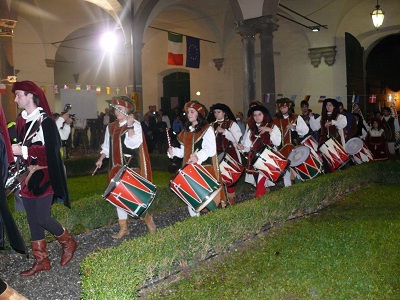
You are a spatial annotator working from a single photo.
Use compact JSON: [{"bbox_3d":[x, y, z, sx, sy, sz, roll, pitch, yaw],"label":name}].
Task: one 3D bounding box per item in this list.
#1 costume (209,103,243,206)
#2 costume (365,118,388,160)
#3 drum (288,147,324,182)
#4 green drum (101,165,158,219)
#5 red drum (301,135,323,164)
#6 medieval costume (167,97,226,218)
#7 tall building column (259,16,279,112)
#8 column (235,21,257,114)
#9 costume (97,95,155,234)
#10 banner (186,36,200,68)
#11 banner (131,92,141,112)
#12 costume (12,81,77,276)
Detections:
[{"bbox_3d":[0.402,0.096,6.500,0.540,1.660,0.440,3,7,38],"label":"costume"},{"bbox_3d":[4.946,-0.238,11.300,0.550,1.270,0.450,2,6,30],"label":"costume"},{"bbox_3d":[1.798,0.266,7.014,0.430,0.430,0.500,21,-23,44],"label":"drum"},{"bbox_3d":[-0.810,0.491,4.720,0.440,0.470,0.440,-39,23,35],"label":"green drum"},{"bbox_3d":[2.178,0.039,7.900,0.420,0.520,0.420,-44,-9,8],"label":"red drum"},{"bbox_3d":[-0.031,0.206,5.392,0.620,1.695,0.500,3,5,43],"label":"medieval costume"},{"bbox_3d":[2.168,-1.978,12.800,0.600,4.450,0.600,-1,5,0],"label":"tall building column"},{"bbox_3d":[1.599,-1.991,13.200,0.620,4.450,0.620,4,7,43],"label":"column"},{"bbox_3d":[-0.918,0.215,5.097,0.620,1.755,0.520,2,5,42],"label":"costume"},{"bbox_3d":[-0.312,-4.822,20.000,0.060,1.480,1.000,3,6,44],"label":"banner"},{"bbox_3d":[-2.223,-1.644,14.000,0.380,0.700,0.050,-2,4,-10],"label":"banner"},{"bbox_3d":[-1.520,0.266,3.916,0.600,1.845,0.540,-4,5,-30],"label":"costume"}]

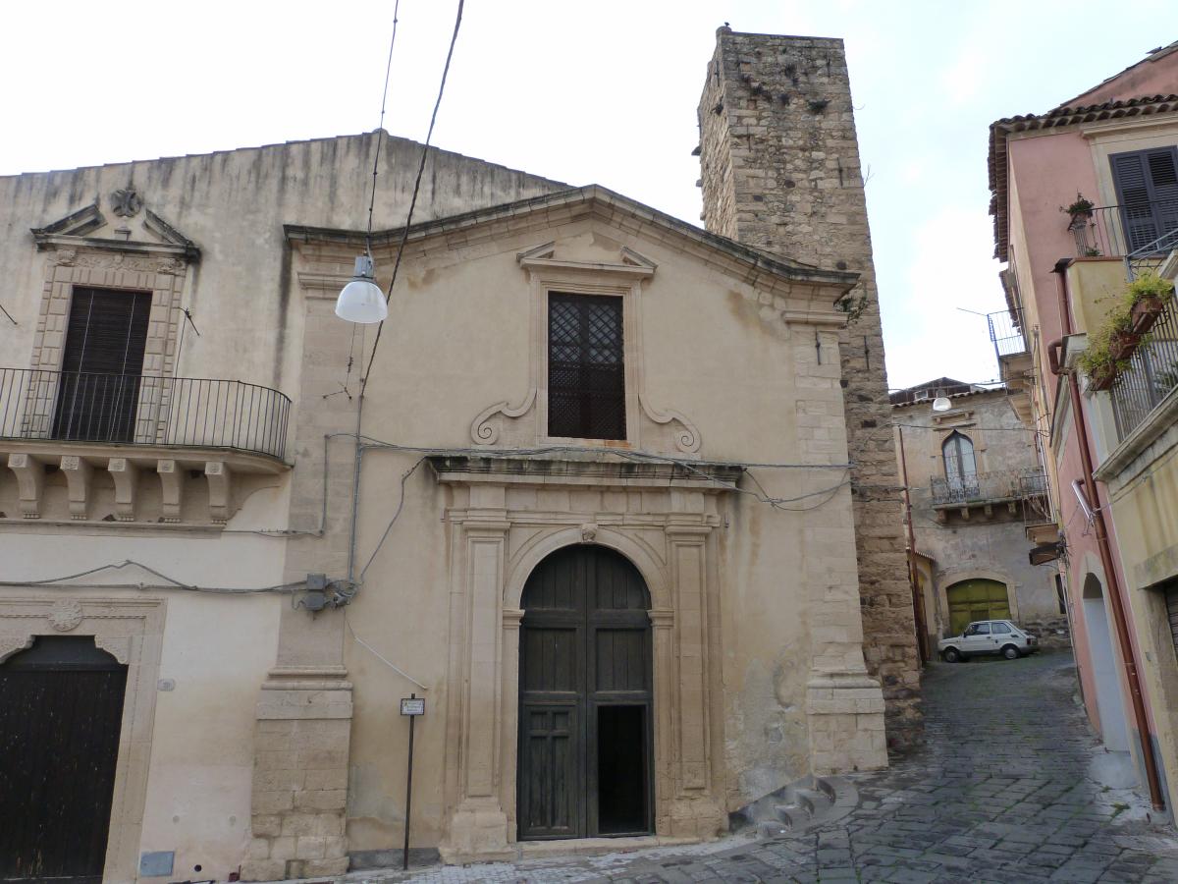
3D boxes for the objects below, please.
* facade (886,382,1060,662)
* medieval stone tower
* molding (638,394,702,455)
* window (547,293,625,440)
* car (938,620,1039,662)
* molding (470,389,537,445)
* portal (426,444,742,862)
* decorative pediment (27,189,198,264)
[{"bbox_3d":[13.935,2.788,31.287,5.600,10.000,1.500,-11,-17,37],"label":"facade"},{"bbox_3d":[4.045,-1.269,17.112,2.750,14.000,2.600,1,-13,-4],"label":"medieval stone tower"},{"bbox_3d":[1.337,-0.287,14.157,1.070,1.010,0.140,2,-13,-12],"label":"molding"},{"bbox_3d":[-0.030,-1.293,14.258,1.310,2.550,0.250,2,-13,-12],"label":"window"},{"bbox_3d":[13.491,6.777,28.992,3.050,1.335,1.380,-13,-18,38],"label":"car"},{"bbox_3d":[-1.351,-0.415,13.610,1.070,0.970,0.140,2,-13,-12],"label":"molding"},{"bbox_3d":[-0.006,3.164,13.003,5.000,5.660,0.800,2,-13,-12],"label":"portal"},{"bbox_3d":[-7.173,-3.325,12.991,2.280,1.160,0.360,2,-13,-12],"label":"decorative pediment"}]

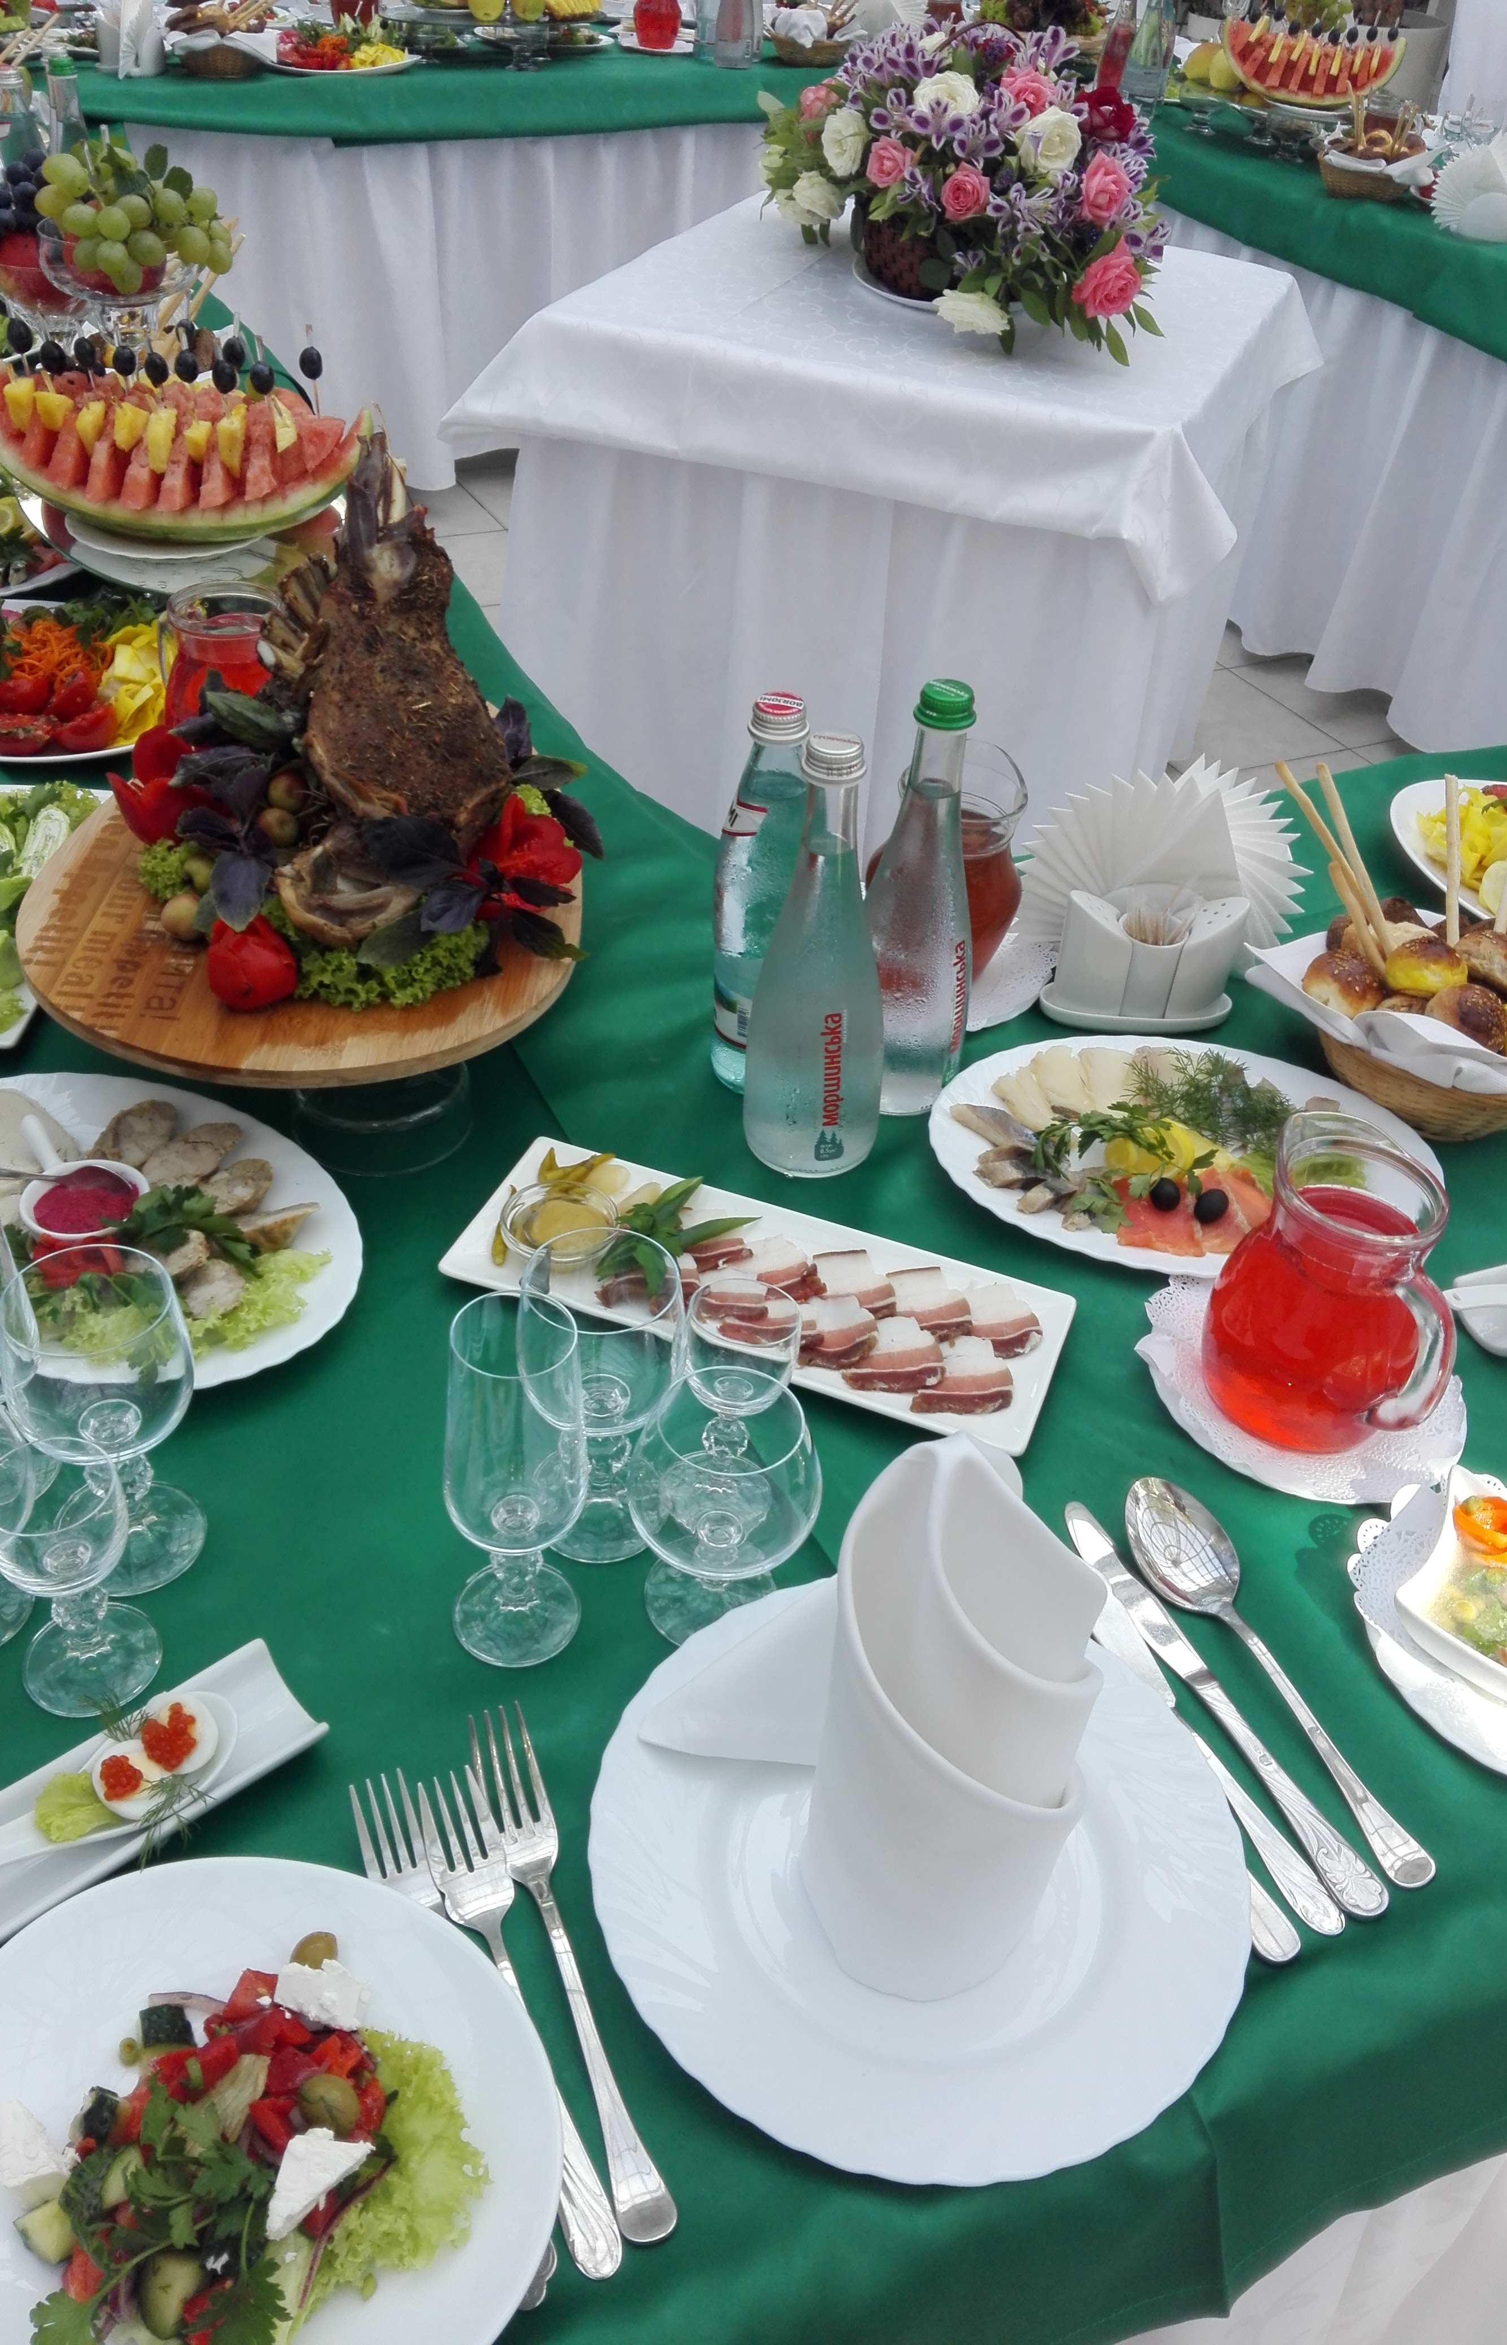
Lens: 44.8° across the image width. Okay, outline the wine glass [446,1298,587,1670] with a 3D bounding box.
[{"bbox_3d":[-0.094,0.124,0.723,0.058,0.164,0.058,-1,38,-8],"label":"wine glass"}]

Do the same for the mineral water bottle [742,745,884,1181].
[{"bbox_3d":[0.037,-0.116,0.980,0.077,0.245,0.077,-4,38,-10],"label":"mineral water bottle"}]

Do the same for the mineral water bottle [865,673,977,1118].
[{"bbox_3d":[0.094,-0.153,1.032,0.077,0.248,0.077,3,38,-2],"label":"mineral water bottle"}]

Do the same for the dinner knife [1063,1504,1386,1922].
[{"bbox_3d":[0.187,0.214,0.753,0.022,0.009,0.210,-13,42,-20],"label":"dinner knife"}]

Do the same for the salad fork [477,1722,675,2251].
[{"bbox_3d":[-0.067,0.273,0.651,0.027,0.019,0.206,-11,42,-17],"label":"salad fork"}]

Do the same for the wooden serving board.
[{"bbox_3d":[-0.238,-0.138,0.989,0.304,0.013,0.304,4,39,0],"label":"wooden serving board"}]

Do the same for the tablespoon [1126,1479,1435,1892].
[{"bbox_3d":[0.216,0.201,0.761,0.045,0.023,0.209,-10,42,-17],"label":"tablespoon"}]

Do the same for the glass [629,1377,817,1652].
[{"bbox_3d":[-0.011,0.139,0.747,0.080,0.110,0.080,4,39,0],"label":"glass"}]

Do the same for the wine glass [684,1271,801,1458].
[{"bbox_3d":[-0.010,0.105,0.800,0.053,0.110,0.053,4,38,0],"label":"wine glass"}]

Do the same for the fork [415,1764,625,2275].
[{"bbox_3d":[-0.082,0.286,0.633,0.026,0.018,0.186,-11,40,-19],"label":"fork"}]

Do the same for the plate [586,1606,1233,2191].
[{"bbox_3d":[0.061,0.257,0.682,0.245,0.024,0.245,3,38,-2],"label":"plate"}]

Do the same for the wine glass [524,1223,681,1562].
[{"bbox_3d":[-0.065,0.098,0.778,0.070,0.141,0.070,1,38,-5],"label":"wine glass"}]

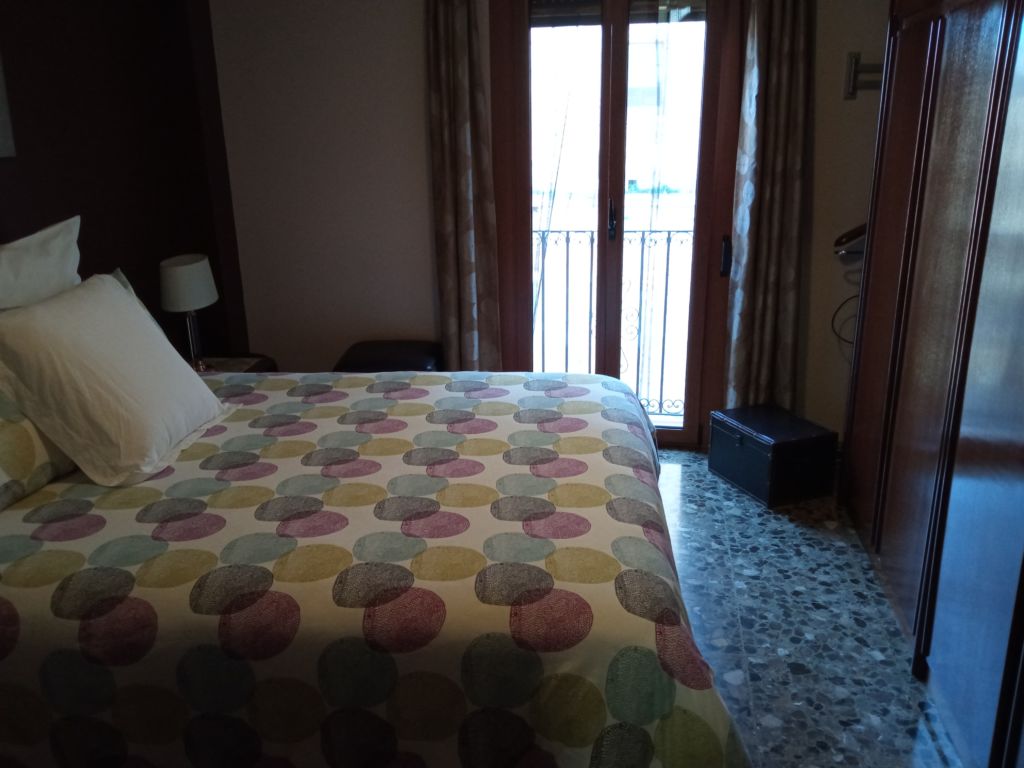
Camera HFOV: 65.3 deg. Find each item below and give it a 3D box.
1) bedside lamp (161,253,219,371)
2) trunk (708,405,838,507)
[{"bbox_3d":[-1.354,-0.294,3.382,0.238,0.473,0.238,2,16,11],"label":"bedside lamp"},{"bbox_3d":[1.075,0.288,3.318,0.310,0.272,0.410,-7,17,-20],"label":"trunk"}]

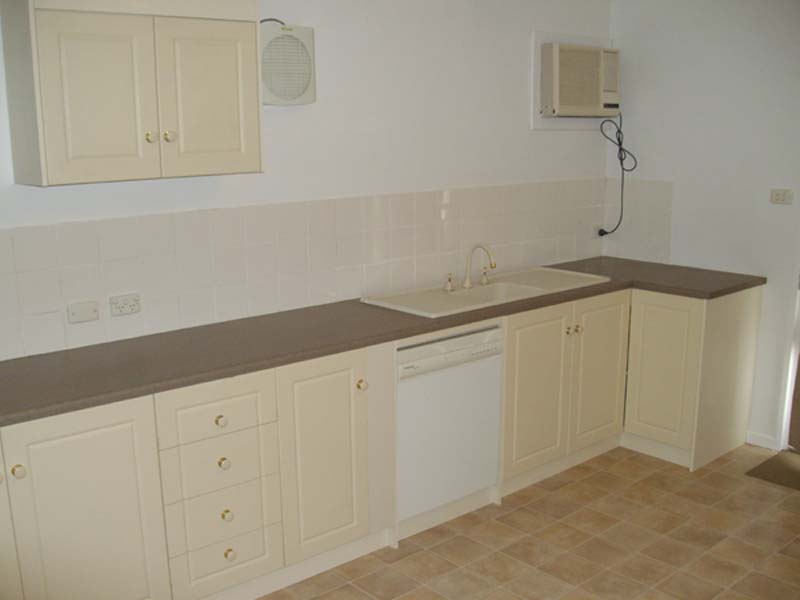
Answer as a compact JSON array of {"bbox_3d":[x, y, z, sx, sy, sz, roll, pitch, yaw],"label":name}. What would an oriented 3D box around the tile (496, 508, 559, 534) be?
[{"bbox_3d":[0.556,0.972,3.660,0.203,0.010,0.196,-10,15,-41],"label":"tile"}]

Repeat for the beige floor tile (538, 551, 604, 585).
[{"bbox_3d":[0.662,1.040,3.206,0.195,0.010,0.184,-10,15,-41],"label":"beige floor tile"}]

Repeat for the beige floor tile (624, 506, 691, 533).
[{"bbox_3d":[1.121,0.973,3.640,0.203,0.010,0.196,-10,15,-41],"label":"beige floor tile"}]

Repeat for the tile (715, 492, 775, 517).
[{"bbox_3d":[1.549,0.927,3.743,0.209,0.010,0.187,-10,15,-41],"label":"tile"}]

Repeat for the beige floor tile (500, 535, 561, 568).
[{"bbox_3d":[0.533,1.020,3.374,0.195,0.010,0.195,-10,15,-40],"label":"beige floor tile"}]

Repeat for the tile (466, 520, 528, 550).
[{"bbox_3d":[0.405,0.998,3.526,0.203,0.010,0.196,-10,15,-41],"label":"tile"}]

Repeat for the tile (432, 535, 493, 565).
[{"bbox_3d":[0.253,1.020,3.385,0.195,0.010,0.195,-10,15,-40],"label":"tile"}]

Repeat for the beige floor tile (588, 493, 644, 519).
[{"bbox_3d":[0.990,0.946,3.783,0.203,0.010,0.196,-10,15,-41],"label":"beige floor tile"}]

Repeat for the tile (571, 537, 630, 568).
[{"bbox_3d":[0.819,1.026,3.373,0.203,0.010,0.196,-10,15,-41],"label":"tile"}]

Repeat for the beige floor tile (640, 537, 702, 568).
[{"bbox_3d":[1.082,1.013,3.327,0.196,0.010,0.184,-10,15,-41],"label":"beige floor tile"}]

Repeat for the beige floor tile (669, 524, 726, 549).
[{"bbox_3d":[1.242,0.991,3.481,0.195,0.010,0.195,-10,15,-40],"label":"beige floor tile"}]

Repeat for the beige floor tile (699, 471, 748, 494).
[{"bbox_3d":[1.559,0.881,4.006,0.195,0.010,0.195,-10,15,-40],"label":"beige floor tile"}]

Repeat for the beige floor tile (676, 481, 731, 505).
[{"bbox_3d":[1.421,0.900,3.885,0.207,0.010,0.186,-10,15,-41],"label":"beige floor tile"}]

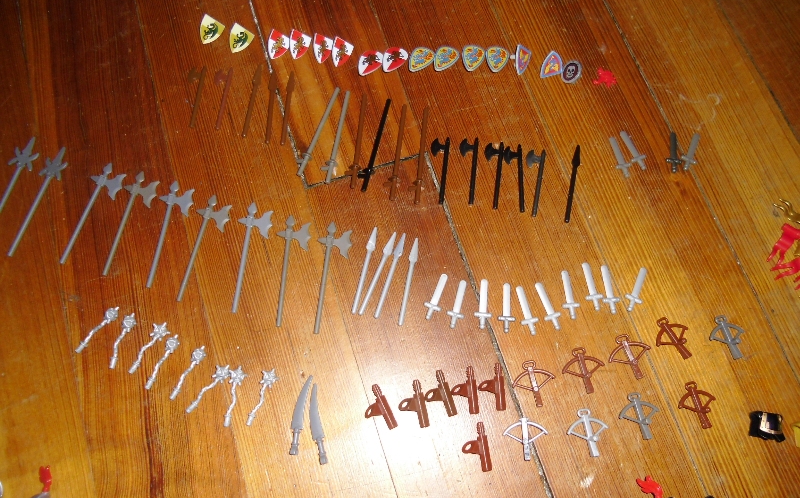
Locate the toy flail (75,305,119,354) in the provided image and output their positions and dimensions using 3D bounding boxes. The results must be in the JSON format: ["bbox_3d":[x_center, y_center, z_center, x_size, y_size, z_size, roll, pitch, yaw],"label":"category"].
[{"bbox_3d":[-0.179,0.048,0.371,0.008,0.009,0.034,39,74,13],"label":"toy flail"}]

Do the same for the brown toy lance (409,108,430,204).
[{"bbox_3d":[0.014,-0.064,0.418,0.011,0.008,0.075,1,67,12],"label":"brown toy lance"}]

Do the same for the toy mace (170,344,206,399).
[{"bbox_3d":[-0.125,0.072,0.366,0.009,0.007,0.034,29,73,9],"label":"toy mace"}]

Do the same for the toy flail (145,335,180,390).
[{"bbox_3d":[-0.138,0.066,0.363,0.007,0.011,0.034,22,72,6],"label":"toy flail"}]

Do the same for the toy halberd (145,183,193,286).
[{"bbox_3d":[-0.147,-0.010,0.394,0.023,0.004,0.073,6,70,2],"label":"toy halberd"}]

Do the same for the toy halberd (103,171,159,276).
[{"bbox_3d":[-0.172,-0.017,0.397,0.023,0.004,0.073,10,70,3],"label":"toy halberd"}]

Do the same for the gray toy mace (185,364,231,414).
[{"bbox_3d":[-0.111,0.079,0.360,0.010,0.008,0.034,43,75,14],"label":"gray toy mace"}]

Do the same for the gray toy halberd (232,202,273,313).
[{"bbox_3d":[-0.093,0.005,0.387,0.022,0.005,0.072,5,71,1],"label":"gray toy halberd"}]

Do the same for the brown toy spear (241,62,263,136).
[{"bbox_3d":[-0.101,-0.102,0.429,0.006,0.004,0.059,8,70,3],"label":"brown toy spear"}]

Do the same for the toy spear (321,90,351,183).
[{"bbox_3d":[-0.042,-0.075,0.413,0.010,0.008,0.070,9,71,2],"label":"toy spear"}]

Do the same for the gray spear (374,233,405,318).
[{"bbox_3d":[-0.005,0.016,0.385,0.006,0.004,0.057,17,72,5],"label":"gray spear"}]

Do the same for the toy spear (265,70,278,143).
[{"bbox_3d":[-0.088,-0.098,0.430,0.006,0.003,0.059,0,70,0],"label":"toy spear"}]

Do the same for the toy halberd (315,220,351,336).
[{"bbox_3d":[-0.043,0.017,0.385,0.022,0.004,0.073,5,70,2],"label":"toy halberd"}]

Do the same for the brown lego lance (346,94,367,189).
[{"bbox_3d":[-0.029,-0.073,0.417,0.011,0.008,0.072,5,70,1],"label":"brown lego lance"}]

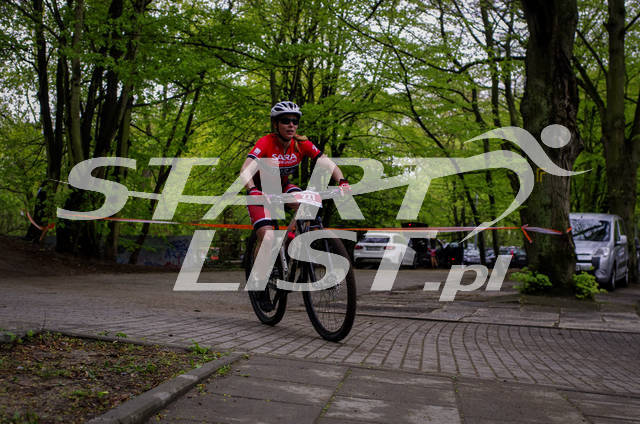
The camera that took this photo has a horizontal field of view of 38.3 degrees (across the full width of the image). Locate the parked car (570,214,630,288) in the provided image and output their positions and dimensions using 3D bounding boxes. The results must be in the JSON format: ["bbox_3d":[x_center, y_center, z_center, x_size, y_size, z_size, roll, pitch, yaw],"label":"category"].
[{"bbox_3d":[6.480,0.930,22.650,1.820,1.800,4.380,-1,-2,25],"label":"parked car"}]

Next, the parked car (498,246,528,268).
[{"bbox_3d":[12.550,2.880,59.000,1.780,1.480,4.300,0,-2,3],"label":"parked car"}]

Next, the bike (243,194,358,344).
[{"bbox_3d":[-0.201,0.349,6.442,0.690,1.020,1.815,-5,1,-25],"label":"bike"}]

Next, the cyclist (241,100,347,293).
[{"bbox_3d":[-0.253,-0.023,6.468,0.730,1.470,0.930,-5,1,-25],"label":"cyclist"}]

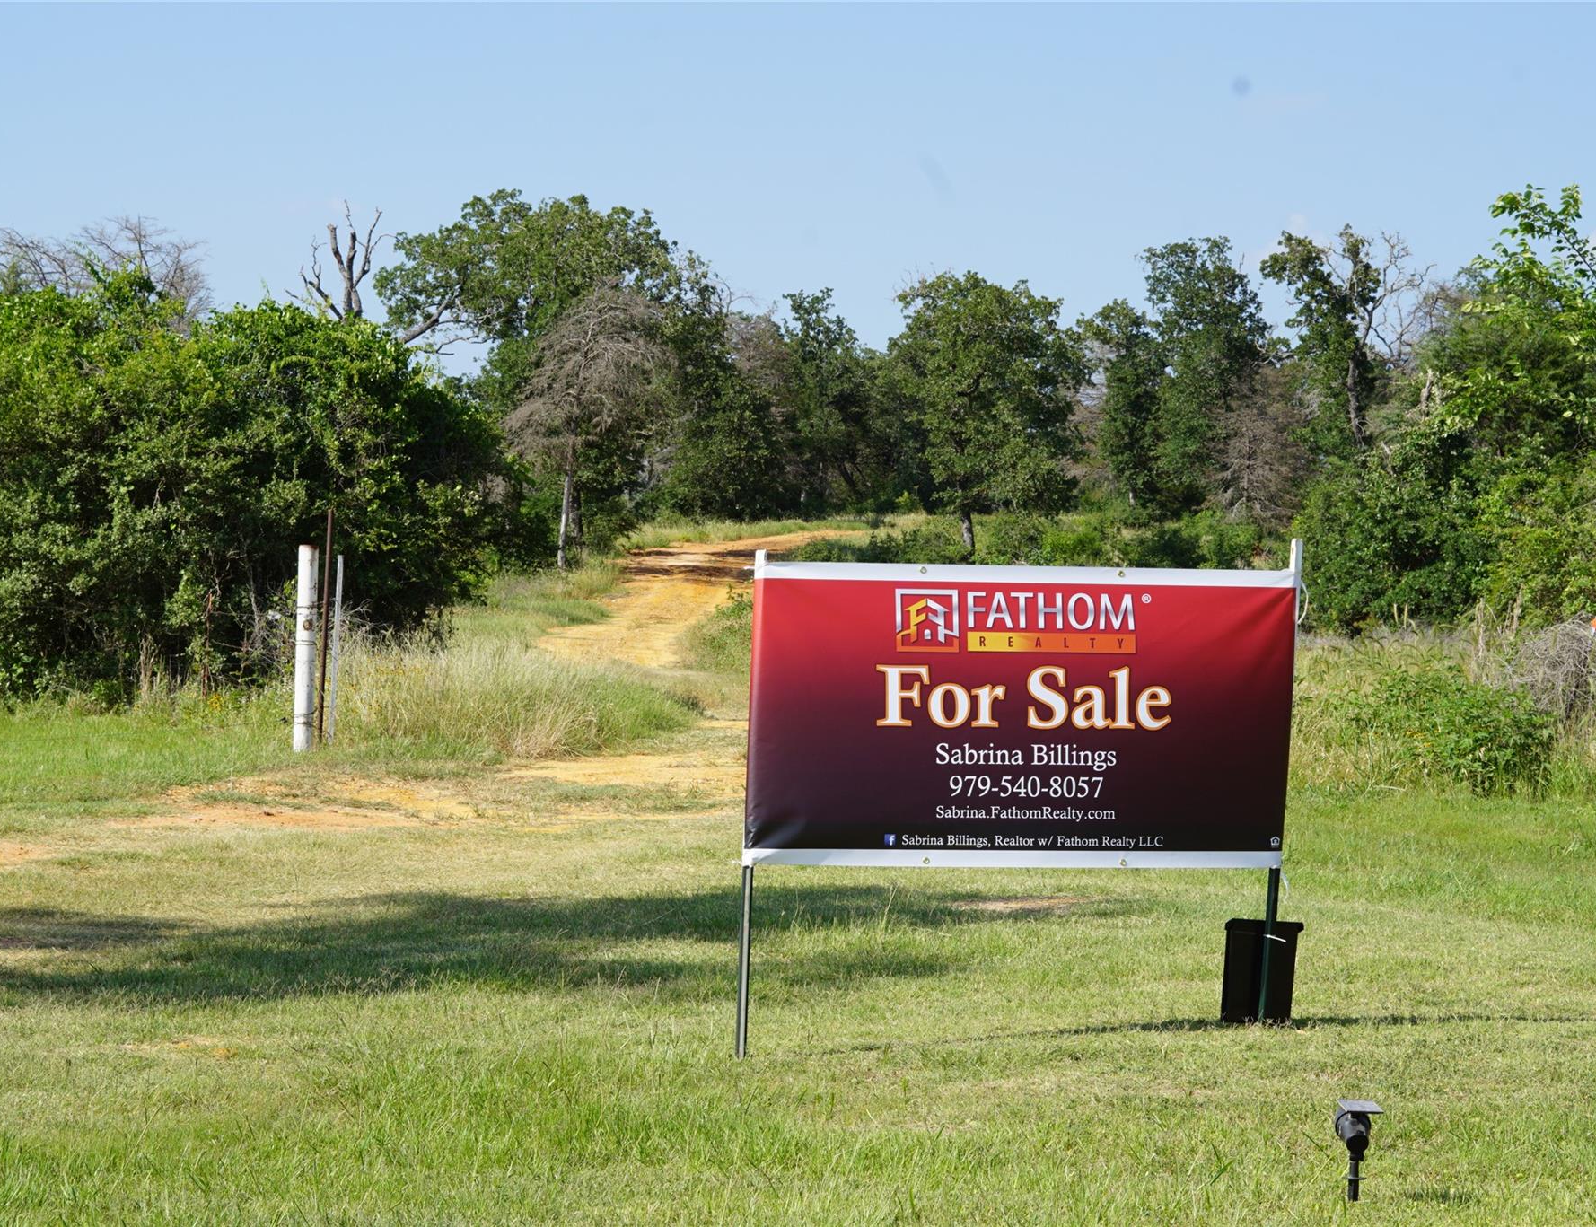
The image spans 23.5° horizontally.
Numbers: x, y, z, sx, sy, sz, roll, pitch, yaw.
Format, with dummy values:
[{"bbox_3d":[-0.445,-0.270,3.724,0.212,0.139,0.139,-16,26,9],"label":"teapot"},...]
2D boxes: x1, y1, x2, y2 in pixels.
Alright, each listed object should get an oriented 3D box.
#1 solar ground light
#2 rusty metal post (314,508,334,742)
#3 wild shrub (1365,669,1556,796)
[{"bbox_3d":[1.332,1.273,9.100,0.112,0.243,0.135,1,1,-16],"label":"solar ground light"},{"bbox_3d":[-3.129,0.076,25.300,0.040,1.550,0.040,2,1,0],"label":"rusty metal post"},{"bbox_3d":[4.144,0.742,24.000,1.180,0.800,1.100,2,1,0],"label":"wild shrub"}]

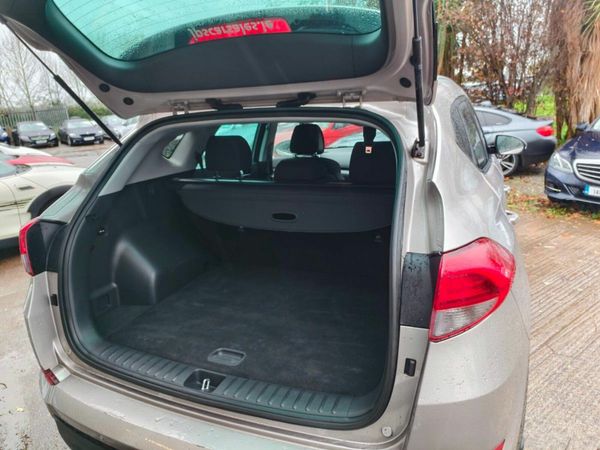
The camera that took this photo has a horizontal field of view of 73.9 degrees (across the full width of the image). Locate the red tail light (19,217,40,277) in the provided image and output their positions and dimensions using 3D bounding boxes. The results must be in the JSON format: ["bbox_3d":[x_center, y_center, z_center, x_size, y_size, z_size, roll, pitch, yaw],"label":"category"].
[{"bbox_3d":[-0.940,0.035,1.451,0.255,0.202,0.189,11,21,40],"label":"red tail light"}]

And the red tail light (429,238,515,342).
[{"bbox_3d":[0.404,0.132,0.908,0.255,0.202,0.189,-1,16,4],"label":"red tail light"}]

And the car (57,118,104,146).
[{"bbox_3d":[-13.858,-5.775,24.985,1.810,1.430,4.580,-15,21,-38],"label":"car"}]

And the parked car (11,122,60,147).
[{"bbox_3d":[-16.040,-5.411,24.027,1.780,1.450,4.600,-15,21,-38],"label":"parked car"}]

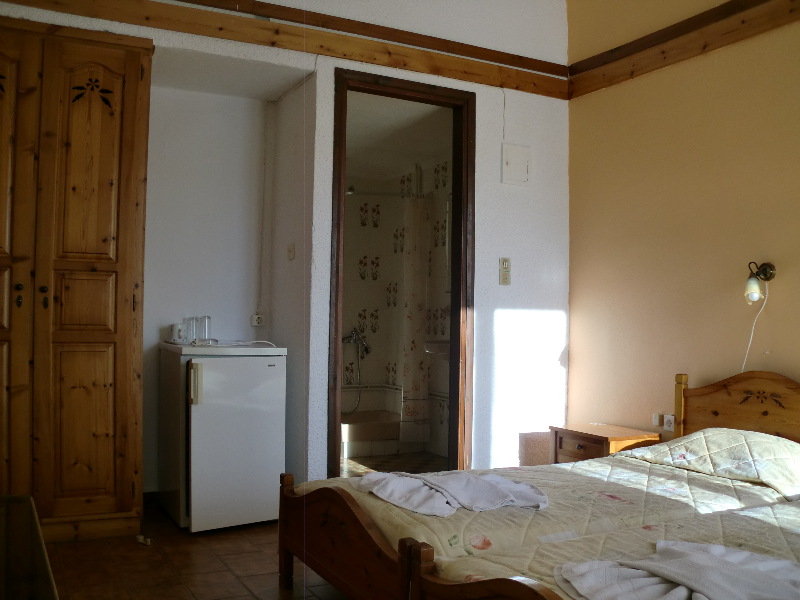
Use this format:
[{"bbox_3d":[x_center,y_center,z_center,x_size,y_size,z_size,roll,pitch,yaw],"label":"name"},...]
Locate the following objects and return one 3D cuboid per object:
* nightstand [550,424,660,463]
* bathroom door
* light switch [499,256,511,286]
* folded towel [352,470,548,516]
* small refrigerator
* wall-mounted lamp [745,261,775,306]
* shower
[{"bbox_3d":[1.064,0.902,4.252,0.340,0.451,0.462,1,-1,-28],"label":"nightstand"},{"bbox_3d":[0.006,-0.029,4.370,0.859,2.284,0.146,1,-1,-28],"label":"bathroom door"},{"bbox_3d":[0.607,-0.162,4.608,0.083,0.151,0.022,1,-1,-28],"label":"light switch"},{"bbox_3d":[0.173,0.616,2.649,0.510,0.066,0.434,1,-1,-28],"label":"folded towel"},{"bbox_3d":[-0.927,0.667,4.221,0.530,0.859,0.626,1,-1,-28],"label":"small refrigerator"},{"bbox_3d":[1.574,-0.073,3.559,0.116,0.185,0.091,1,-1,-28],"label":"wall-mounted lamp"},{"bbox_3d":[-0.355,0.534,6.114,0.227,0.670,0.151,1,-1,-28],"label":"shower"}]

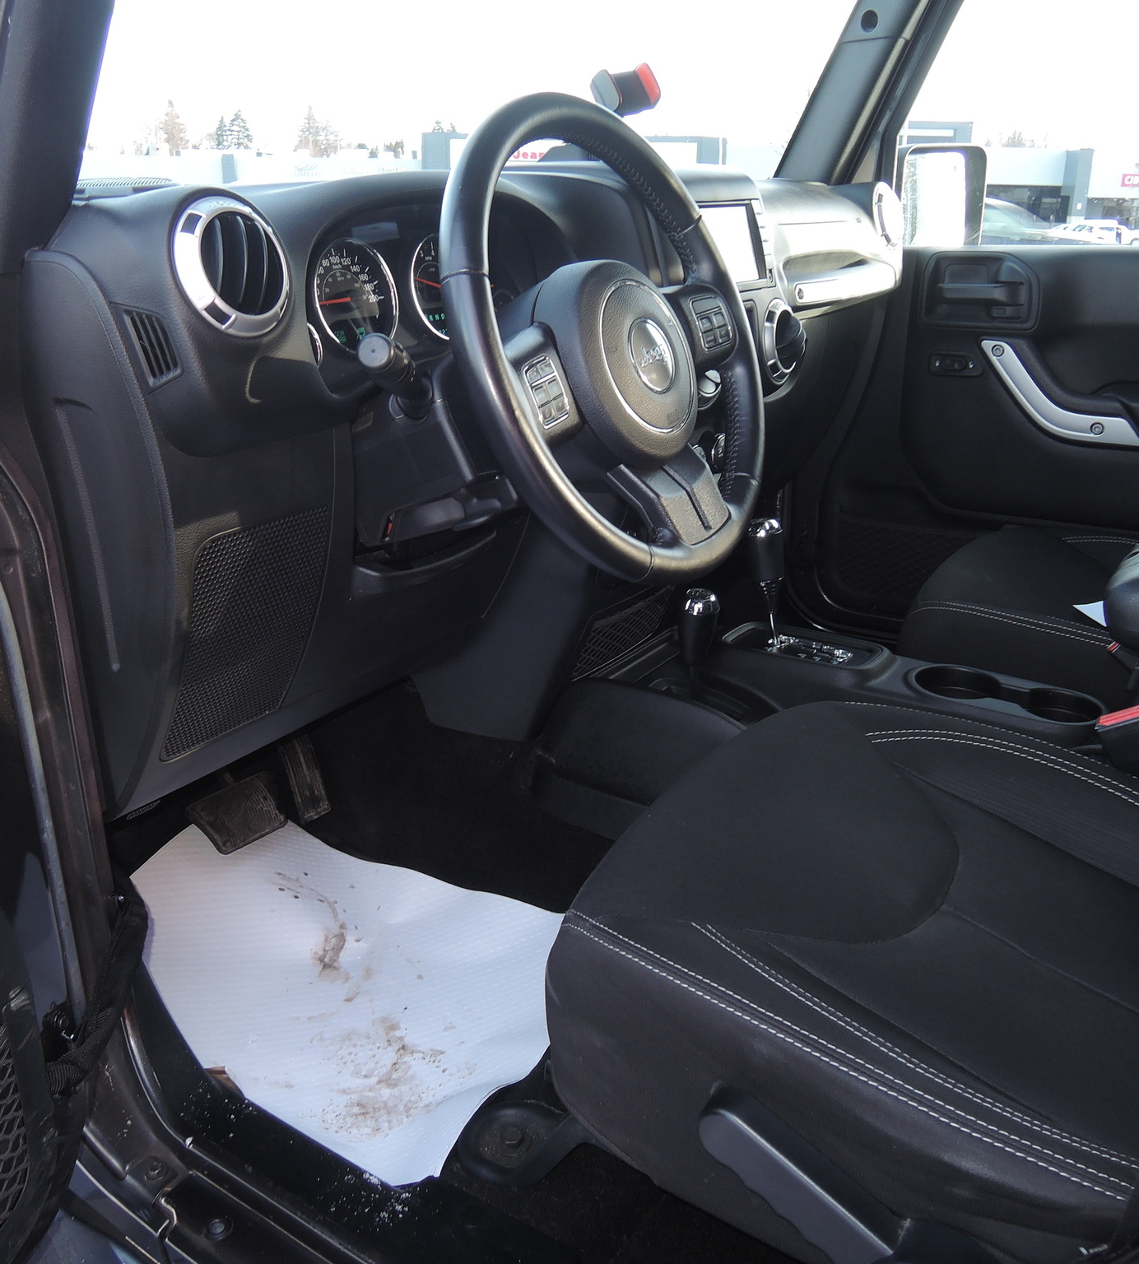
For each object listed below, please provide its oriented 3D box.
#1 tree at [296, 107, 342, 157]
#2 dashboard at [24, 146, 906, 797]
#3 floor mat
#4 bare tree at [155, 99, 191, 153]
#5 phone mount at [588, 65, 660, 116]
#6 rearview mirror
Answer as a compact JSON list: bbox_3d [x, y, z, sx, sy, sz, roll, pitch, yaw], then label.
[{"bbox_3d":[-30.051,-55.448,140.000,5.300,14.500,5.300,-1,20,0],"label":"tree"},{"bbox_3d":[0.024,-0.276,1.374,0.370,0.510,1.370,13,24,33],"label":"dashboard"},{"bbox_3d":[-0.249,0.325,1.256,0.560,0.060,0.400,13,24,33],"label":"floor mat"},{"bbox_3d":[-47.561,-55.763,140.000,4.300,15.000,4.300,-1,20,0],"label":"bare tree"},{"bbox_3d":[0.059,-0.574,1.240,0.080,0.055,0.045,-17,25,-38],"label":"phone mount"},{"bbox_3d":[0.624,-0.720,1.945,0.170,0.190,0.085,-15,24,-34],"label":"rearview mirror"}]

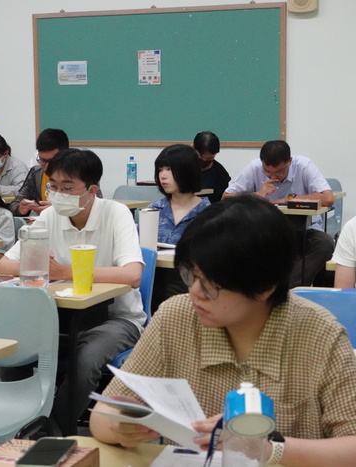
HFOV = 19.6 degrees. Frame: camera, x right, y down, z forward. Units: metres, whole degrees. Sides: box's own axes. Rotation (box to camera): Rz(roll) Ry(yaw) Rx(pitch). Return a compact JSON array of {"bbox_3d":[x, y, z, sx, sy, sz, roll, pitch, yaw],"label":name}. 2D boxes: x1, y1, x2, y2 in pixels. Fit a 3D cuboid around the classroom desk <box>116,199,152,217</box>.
[{"bbox_3d":[-0.514,0.151,6.829,0.605,0.720,0.345,3,8,23],"label":"classroom desk"}]

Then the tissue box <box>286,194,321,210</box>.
[{"bbox_3d":[0.743,-0.168,6.023,0.185,0.045,0.130,2,7,22],"label":"tissue box"}]

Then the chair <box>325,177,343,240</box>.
[{"bbox_3d":[0.954,0.020,7.456,0.420,0.810,0.500,2,7,22],"label":"chair"}]

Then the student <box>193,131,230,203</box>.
[{"bbox_3d":[0.129,-0.165,7.536,0.480,1.170,0.720,2,7,22],"label":"student"}]

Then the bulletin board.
[{"bbox_3d":[-0.203,-1.354,9.017,2.400,1.195,0.040,3,8,23],"label":"bulletin board"}]

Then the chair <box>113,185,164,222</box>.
[{"bbox_3d":[-0.349,0.070,7.179,0.460,0.790,0.530,3,8,23],"label":"chair"}]

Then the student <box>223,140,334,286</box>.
[{"bbox_3d":[0.665,-0.042,6.687,0.670,1.120,0.780,3,8,23],"label":"student"}]

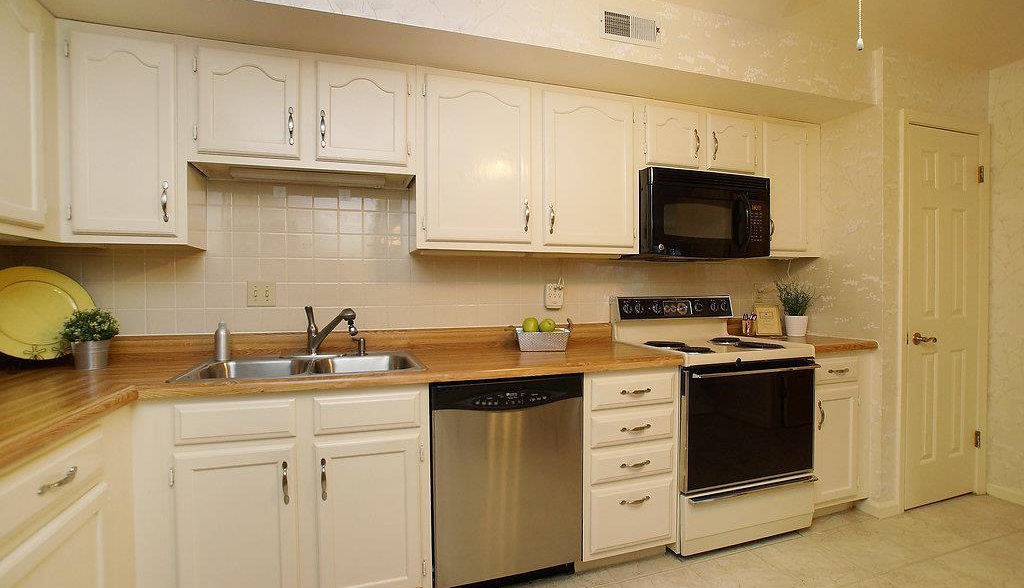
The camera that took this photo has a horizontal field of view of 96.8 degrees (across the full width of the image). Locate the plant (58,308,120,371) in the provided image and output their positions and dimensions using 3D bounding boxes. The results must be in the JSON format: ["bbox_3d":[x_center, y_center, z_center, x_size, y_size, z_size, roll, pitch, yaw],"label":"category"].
[{"bbox_3d":[-1.593,0.168,1.716,0.180,0.225,0.180,-1,1,-18],"label":"plant"}]

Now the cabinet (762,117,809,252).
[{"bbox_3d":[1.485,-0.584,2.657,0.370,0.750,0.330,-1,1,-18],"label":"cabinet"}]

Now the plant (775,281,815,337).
[{"bbox_3d":[1.641,0.086,2.632,0.180,0.310,0.180,-1,1,-18],"label":"plant"}]

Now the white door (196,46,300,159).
[{"bbox_3d":[-0.998,-0.721,1.742,0.343,0.389,0.025,-1,1,-18],"label":"white door"}]

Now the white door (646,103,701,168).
[{"bbox_3d":[0.816,-0.791,2.316,0.316,0.288,0.025,-1,1,-18],"label":"white door"}]

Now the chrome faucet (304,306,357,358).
[{"bbox_3d":[-0.766,0.163,1.921,0.270,0.215,0.065,0,1,29],"label":"chrome faucet"}]

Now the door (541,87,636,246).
[{"bbox_3d":[0.371,-0.580,2.180,0.475,0.706,0.025,-1,1,-18],"label":"door"}]

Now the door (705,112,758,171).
[{"bbox_3d":[1.164,-0.795,2.426,0.314,0.288,0.025,-1,1,-18],"label":"door"}]

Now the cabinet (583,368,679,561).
[{"bbox_3d":[0.417,0.700,2.176,0.454,0.777,0.615,-1,1,-18],"label":"cabinet"}]

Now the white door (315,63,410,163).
[{"bbox_3d":[-0.610,-0.728,1.865,0.350,0.387,0.025,-1,1,-18],"label":"white door"}]

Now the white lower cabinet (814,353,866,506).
[{"bbox_3d":[1.554,0.680,2.553,0.415,0.765,0.615,-1,1,-18],"label":"white lower cabinet"}]

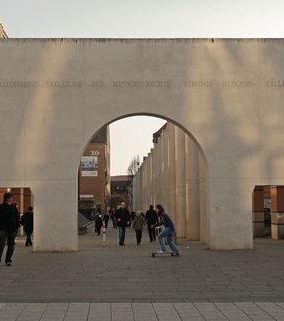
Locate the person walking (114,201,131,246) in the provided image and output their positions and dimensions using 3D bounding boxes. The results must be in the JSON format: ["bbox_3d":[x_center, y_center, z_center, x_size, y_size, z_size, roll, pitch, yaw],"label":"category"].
[{"bbox_3d":[-0.793,2.633,26.600,0.640,1.810,0.520,0,-5,-3],"label":"person walking"}]

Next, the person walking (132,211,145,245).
[{"bbox_3d":[-0.142,3.089,29.400,0.540,1.580,0.460,0,-5,-3],"label":"person walking"}]

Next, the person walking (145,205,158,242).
[{"bbox_3d":[0.474,3.019,30.700,0.580,1.780,0.480,0,-5,-3],"label":"person walking"}]

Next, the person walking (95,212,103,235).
[{"bbox_3d":[-3.162,4.659,47.000,0.540,1.680,0.500,0,-5,-6],"label":"person walking"}]

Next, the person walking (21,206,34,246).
[{"bbox_3d":[-4.845,2.825,27.300,0.580,1.700,0.500,-1,-5,0],"label":"person walking"}]

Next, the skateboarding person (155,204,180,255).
[{"bbox_3d":[0.772,2.114,19.400,0.800,1.530,0.560,-1,-5,1],"label":"skateboarding person"}]

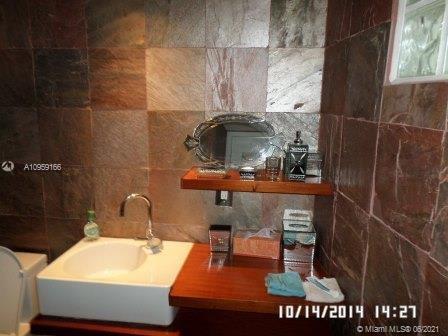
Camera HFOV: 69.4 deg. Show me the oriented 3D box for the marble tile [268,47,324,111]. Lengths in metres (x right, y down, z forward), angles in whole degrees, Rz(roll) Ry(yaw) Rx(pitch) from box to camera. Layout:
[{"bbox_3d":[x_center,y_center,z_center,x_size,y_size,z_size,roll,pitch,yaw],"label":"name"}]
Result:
[{"bbox_3d":[0.349,-0.421,1.581,0.268,0.305,0.020,2,12,5],"label":"marble tile"}]

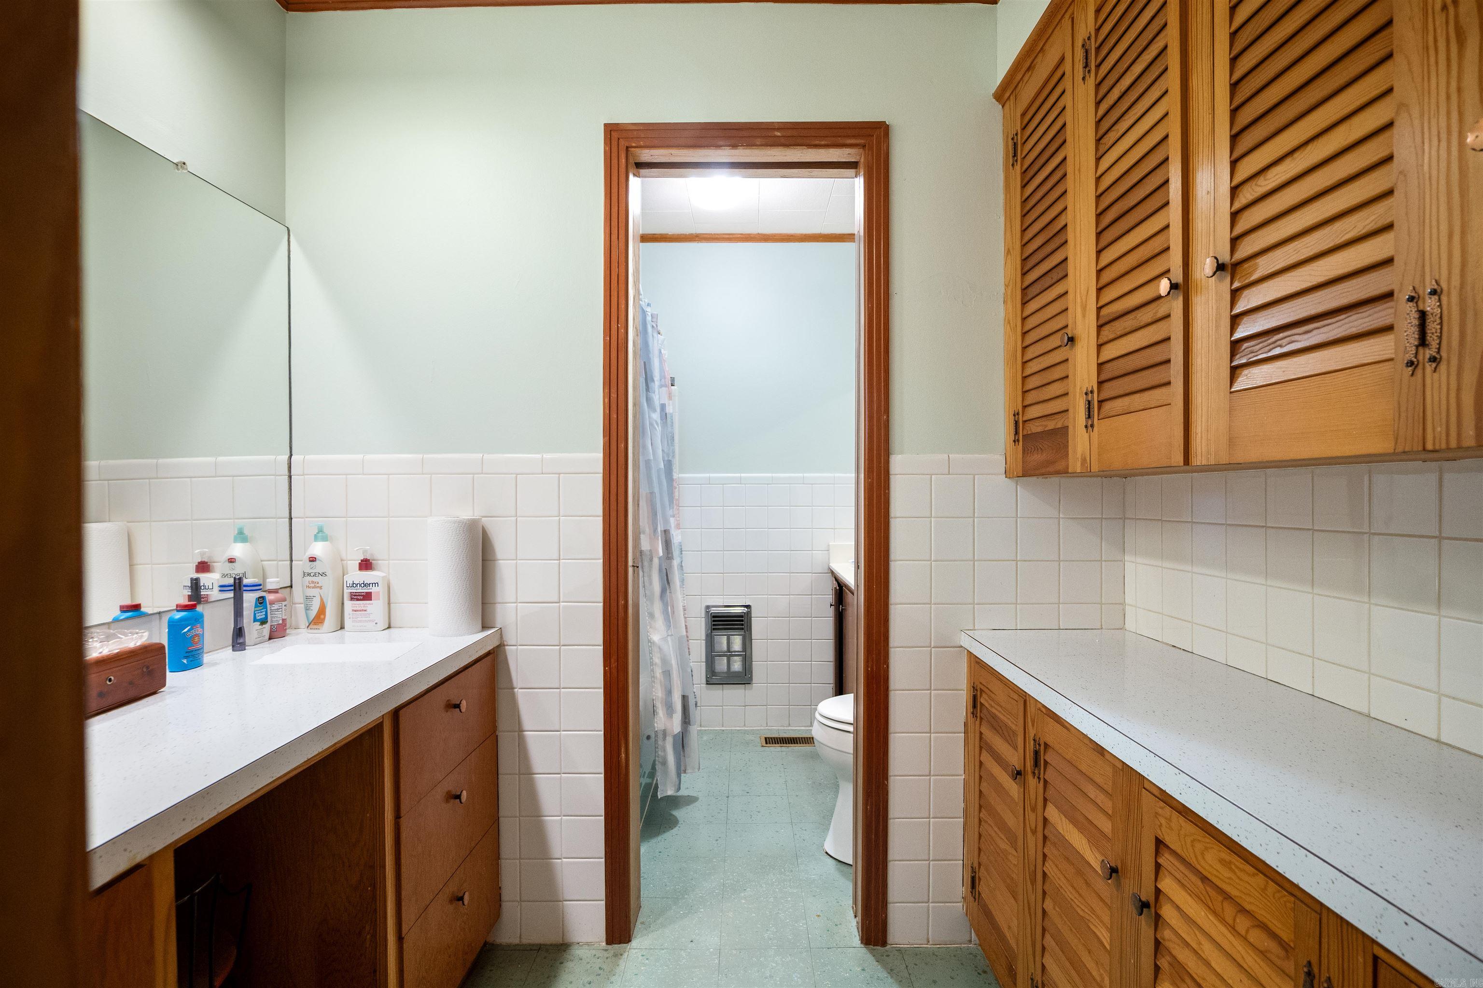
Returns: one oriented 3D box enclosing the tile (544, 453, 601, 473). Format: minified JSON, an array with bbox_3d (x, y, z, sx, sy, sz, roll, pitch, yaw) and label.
[{"bbox_3d":[-0.436,-0.076,1.704,0.152,0.052,0.009,0,0,0],"label":"tile"}]

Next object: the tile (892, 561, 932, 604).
[{"bbox_3d":[0.435,0.229,1.702,0.107,0.108,0.010,0,0,0],"label":"tile"}]

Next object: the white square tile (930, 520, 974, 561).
[{"bbox_3d":[0.544,0.119,1.702,0.109,0.109,0.009,0,0,0],"label":"white square tile"}]

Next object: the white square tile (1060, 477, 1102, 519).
[{"bbox_3d":[0.875,0.007,1.702,0.107,0.109,0.010,0,0,0],"label":"white square tile"}]

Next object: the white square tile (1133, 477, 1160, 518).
[{"bbox_3d":[0.997,0.007,1.605,0.009,0.109,0.102,0,0,0],"label":"white square tile"}]

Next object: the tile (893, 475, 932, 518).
[{"bbox_3d":[0.434,0.009,1.702,0.109,0.109,0.009,0,0,0],"label":"tile"}]

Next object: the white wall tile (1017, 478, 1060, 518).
[{"bbox_3d":[0.765,0.007,1.702,0.107,0.109,0.010,0,0,0],"label":"white wall tile"}]

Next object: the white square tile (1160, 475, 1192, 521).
[{"bbox_3d":[0.997,0.007,1.502,0.009,0.109,0.102,0,0,0],"label":"white square tile"}]

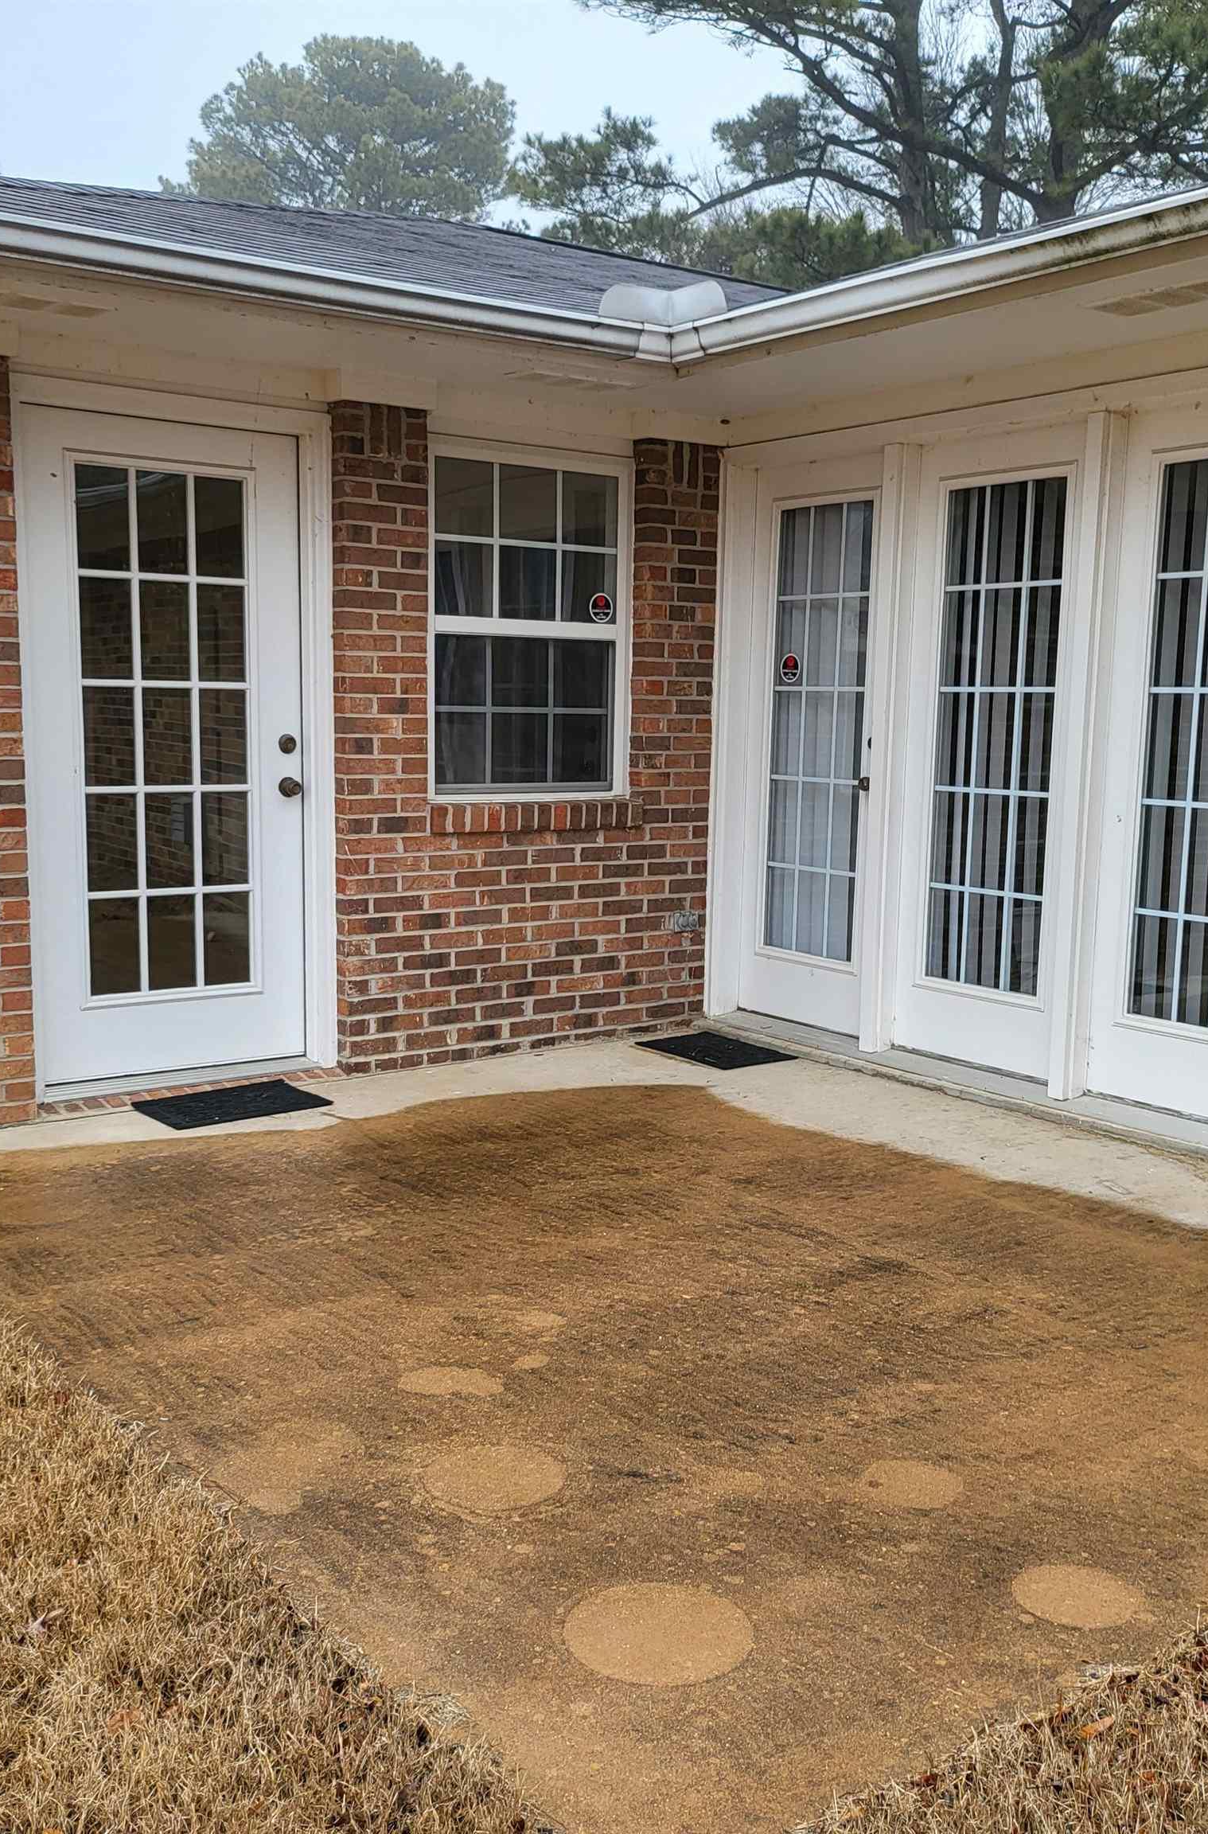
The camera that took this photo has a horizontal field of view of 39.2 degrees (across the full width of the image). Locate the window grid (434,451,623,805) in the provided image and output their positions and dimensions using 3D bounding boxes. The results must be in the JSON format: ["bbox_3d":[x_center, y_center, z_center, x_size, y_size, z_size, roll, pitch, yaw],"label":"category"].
[{"bbox_3d":[-0.264,-0.984,5.907,0.789,1.140,0.080,-5,9,-36],"label":"window grid"}]

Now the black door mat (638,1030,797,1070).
[{"bbox_3d":[0.405,0.468,6.005,0.360,0.014,0.515,-5,9,-36],"label":"black door mat"}]

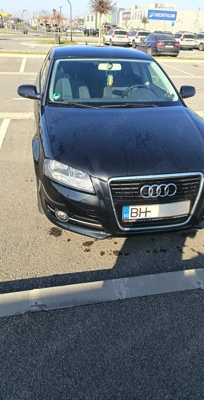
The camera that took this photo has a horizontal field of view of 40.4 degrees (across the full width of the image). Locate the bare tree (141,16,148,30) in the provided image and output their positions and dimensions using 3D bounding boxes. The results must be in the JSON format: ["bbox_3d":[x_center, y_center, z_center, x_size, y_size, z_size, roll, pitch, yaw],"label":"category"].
[{"bbox_3d":[9.625,-39.370,63.107,1.800,4.200,1.800,3,32,0],"label":"bare tree"}]

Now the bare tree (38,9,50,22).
[{"bbox_3d":[-9.224,-28.702,44.801,1.800,3.750,1.800,3,32,0],"label":"bare tree"}]

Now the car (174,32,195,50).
[{"bbox_3d":[9.341,-18.850,32.839,1.780,1.660,4.500,-4,32,-10],"label":"car"}]

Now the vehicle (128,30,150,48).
[{"bbox_3d":[4.070,-18.020,31.000,1.784,1.650,4.500,-3,33,-10],"label":"vehicle"}]

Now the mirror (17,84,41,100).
[{"bbox_3d":[-0.757,-1.120,2.880,0.240,0.150,0.130,-4,31,-11],"label":"mirror"}]

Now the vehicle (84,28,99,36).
[{"bbox_3d":[-2.691,-42.873,71.240,4.200,1.500,1.780,-4,32,-10],"label":"vehicle"}]

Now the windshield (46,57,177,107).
[{"bbox_3d":[0.121,-1.286,2.965,1.360,0.130,0.860,-4,59,-11],"label":"windshield"}]

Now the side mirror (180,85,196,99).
[{"bbox_3d":[0.995,-1.243,3.195,0.195,0.140,0.110,-4,32,-11],"label":"side mirror"}]

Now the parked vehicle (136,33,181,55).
[{"bbox_3d":[4.080,-11.680,20.750,1.840,1.440,4.750,-4,33,-11],"label":"parked vehicle"}]

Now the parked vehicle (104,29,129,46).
[{"bbox_3d":[1.560,-18.000,30.700,1.784,1.650,4.500,-3,33,-10],"label":"parked vehicle"}]

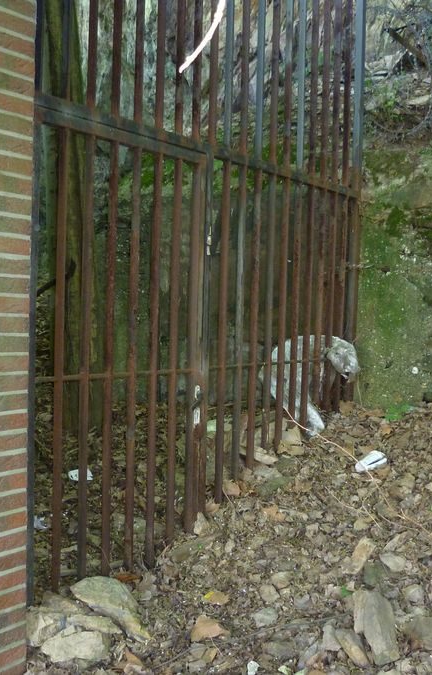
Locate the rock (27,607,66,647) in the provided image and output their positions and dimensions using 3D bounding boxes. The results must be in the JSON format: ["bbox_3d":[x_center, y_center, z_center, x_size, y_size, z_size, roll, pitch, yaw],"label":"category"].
[{"bbox_3d":[-0.575,0.981,2.470,0.135,0.110,0.125,1,2,-17],"label":"rock"}]

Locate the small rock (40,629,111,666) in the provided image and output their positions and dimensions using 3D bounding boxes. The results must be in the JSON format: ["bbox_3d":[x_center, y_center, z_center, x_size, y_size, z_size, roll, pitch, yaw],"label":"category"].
[{"bbox_3d":[-0.458,1.004,2.388,0.210,0.100,0.130,1,2,0],"label":"small rock"}]

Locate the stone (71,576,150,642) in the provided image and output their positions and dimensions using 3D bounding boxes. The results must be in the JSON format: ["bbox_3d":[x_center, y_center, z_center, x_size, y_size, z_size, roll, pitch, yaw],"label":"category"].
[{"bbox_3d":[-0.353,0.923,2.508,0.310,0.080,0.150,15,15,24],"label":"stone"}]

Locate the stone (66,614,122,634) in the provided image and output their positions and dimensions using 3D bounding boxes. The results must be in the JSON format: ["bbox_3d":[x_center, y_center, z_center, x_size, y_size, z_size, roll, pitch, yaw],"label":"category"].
[{"bbox_3d":[-0.414,0.969,2.483,0.180,0.048,0.120,8,2,6],"label":"stone"}]

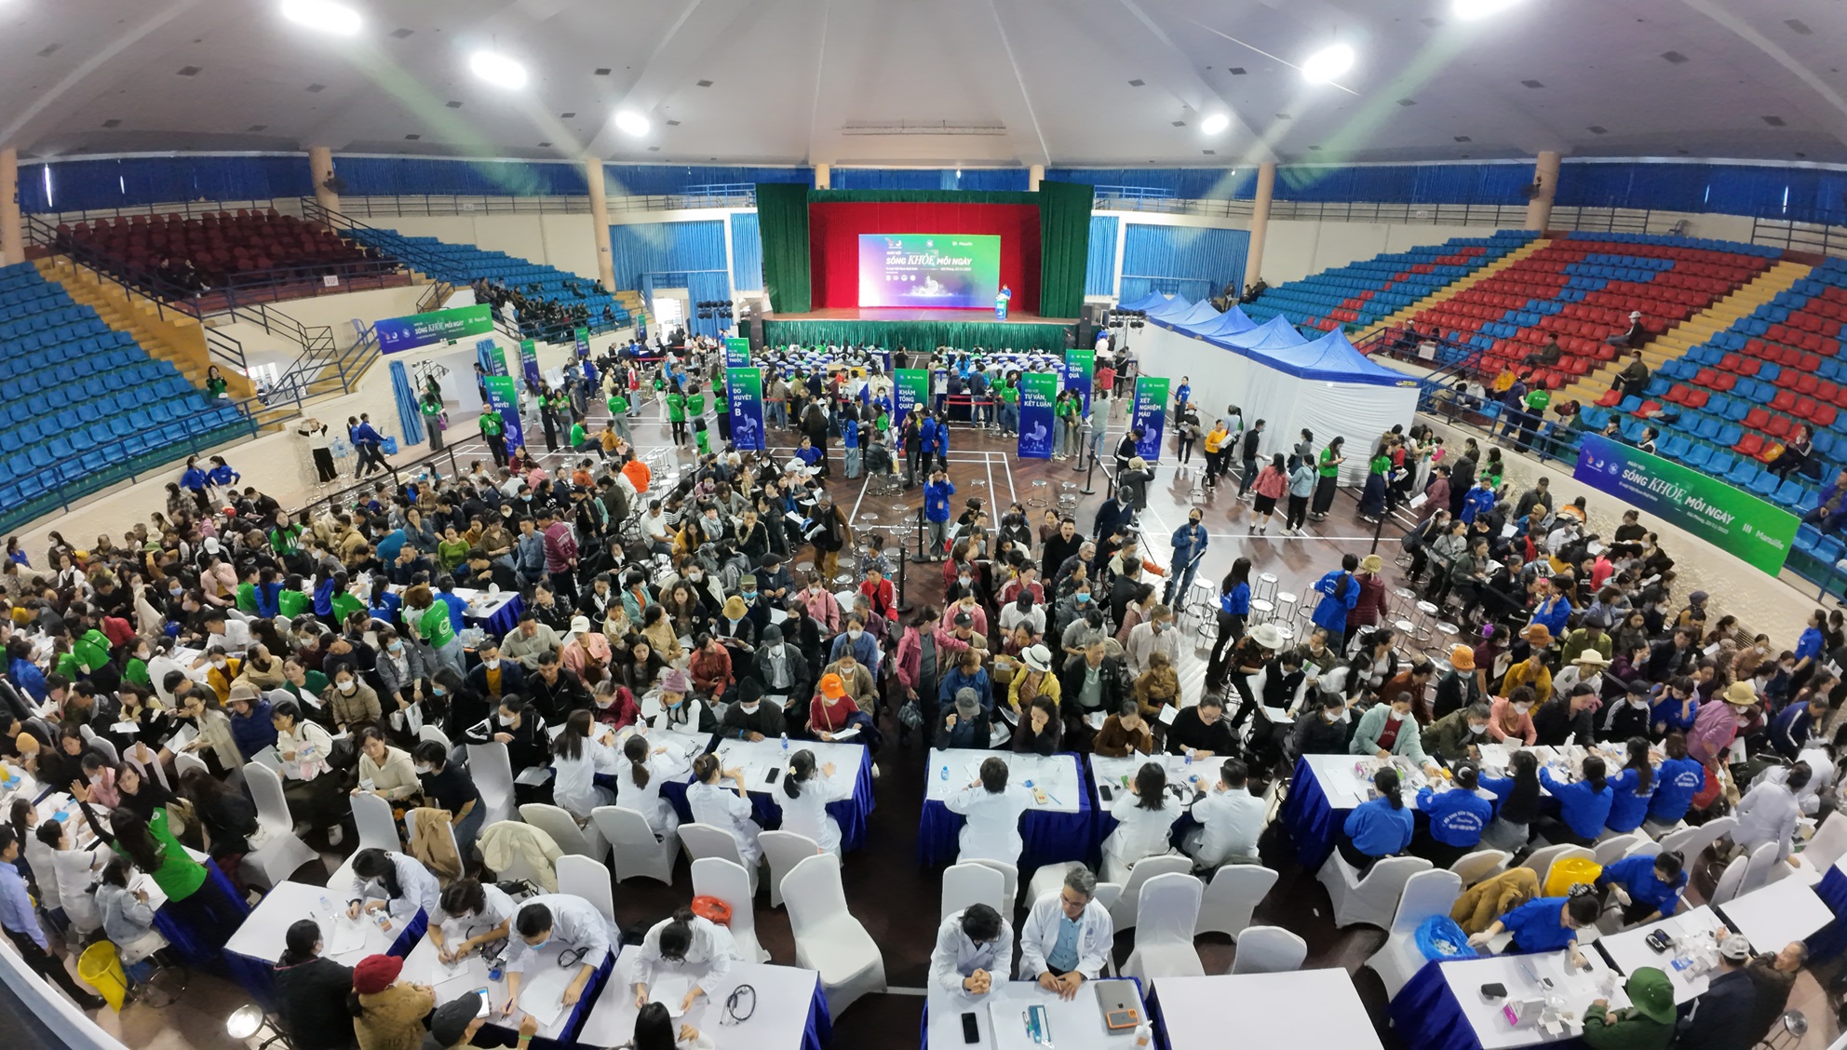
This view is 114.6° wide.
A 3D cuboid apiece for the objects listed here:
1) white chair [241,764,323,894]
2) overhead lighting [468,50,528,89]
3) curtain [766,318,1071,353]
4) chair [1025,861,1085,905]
[{"bbox_3d":[-5.113,2.365,4.599,0.430,0.930,0.540,6,23,11],"label":"white chair"},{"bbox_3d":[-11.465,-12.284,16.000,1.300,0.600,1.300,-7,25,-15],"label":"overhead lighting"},{"bbox_3d":[-0.243,-8.999,28.243,15.000,1.400,0.250,2,25,4],"label":"curtain"},{"bbox_3d":[1.033,2.652,4.195,0.430,0.930,0.540,1,22,0],"label":"chair"}]

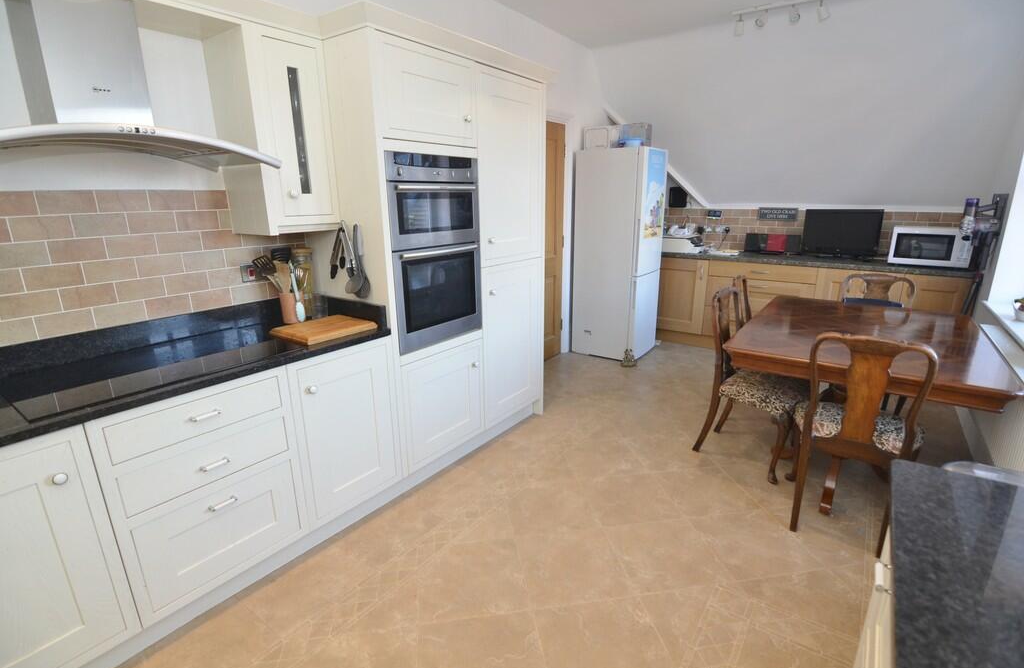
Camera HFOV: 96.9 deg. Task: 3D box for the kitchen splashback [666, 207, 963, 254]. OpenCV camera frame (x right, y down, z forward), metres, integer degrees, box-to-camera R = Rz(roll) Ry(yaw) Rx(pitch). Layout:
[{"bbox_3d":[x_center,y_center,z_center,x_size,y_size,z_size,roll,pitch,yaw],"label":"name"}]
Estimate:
[{"bbox_3d":[2.826,-1.036,4.608,2.600,0.435,0.020,12,20,37],"label":"kitchen splashback"}]

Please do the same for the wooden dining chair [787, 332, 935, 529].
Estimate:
[{"bbox_3d":[1.545,0.415,2.042,0.500,0.955,0.540,11,20,35],"label":"wooden dining chair"}]

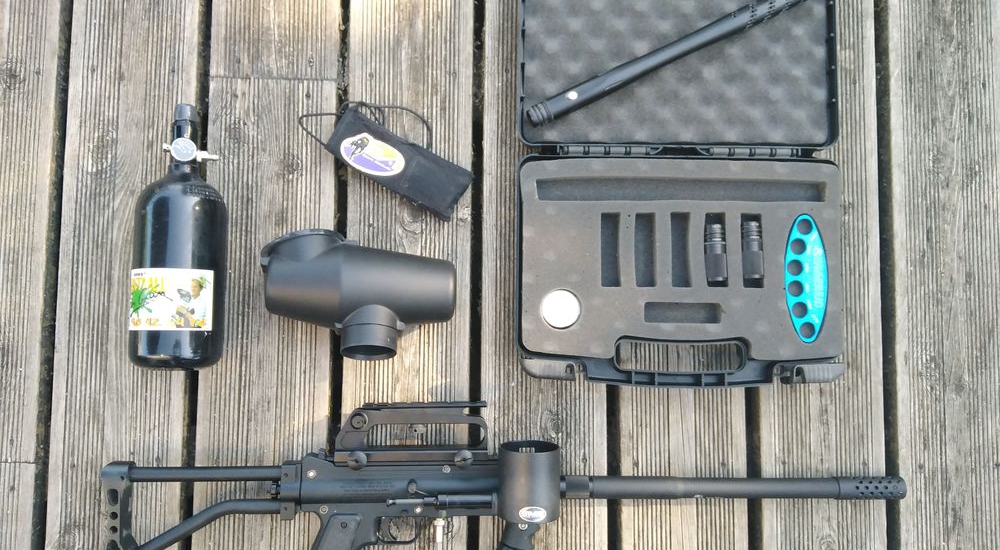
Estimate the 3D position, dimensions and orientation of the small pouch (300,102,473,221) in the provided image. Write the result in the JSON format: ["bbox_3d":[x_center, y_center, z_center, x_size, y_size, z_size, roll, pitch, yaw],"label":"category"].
[{"bbox_3d":[-0.124,-0.146,0.833,0.195,0.022,0.082,30,86,1],"label":"small pouch"}]

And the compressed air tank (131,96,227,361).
[{"bbox_3d":[-0.330,-0.043,0.782,0.099,0.099,0.276,0,86,-2],"label":"compressed air tank"}]

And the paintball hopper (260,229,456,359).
[{"bbox_3d":[-0.146,0.018,0.780,0.201,0.088,0.135,0,74,-1],"label":"paintball hopper"}]

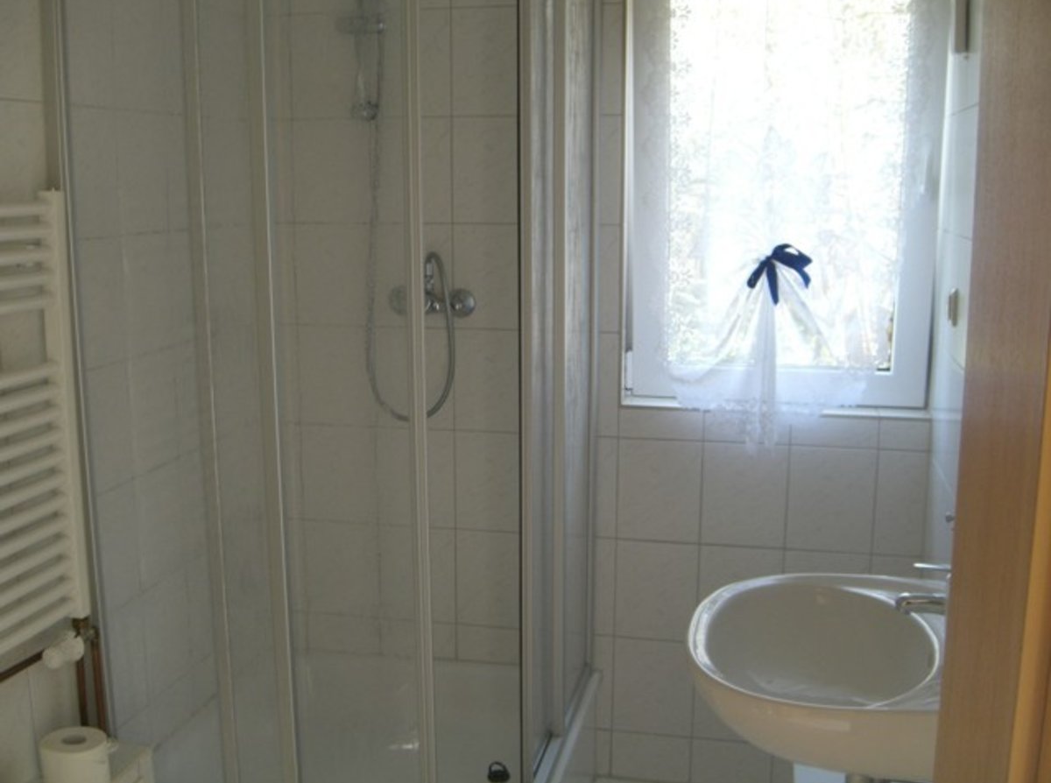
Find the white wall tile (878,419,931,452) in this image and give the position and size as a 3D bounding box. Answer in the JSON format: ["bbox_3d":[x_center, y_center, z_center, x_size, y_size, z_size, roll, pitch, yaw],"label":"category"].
[{"bbox_3d":[0.865,0.097,2.623,0.112,0.069,0.012,2,10,11],"label":"white wall tile"}]

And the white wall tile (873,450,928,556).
[{"bbox_3d":[0.864,0.255,2.650,0.112,0.247,0.012,2,10,11],"label":"white wall tile"}]

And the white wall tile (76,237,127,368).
[{"bbox_3d":[-0.827,-0.172,2.217,0.010,0.250,0.200,2,10,11],"label":"white wall tile"}]

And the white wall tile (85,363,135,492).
[{"bbox_3d":[-0.822,0.068,2.234,0.012,0.247,0.198,2,10,11],"label":"white wall tile"}]

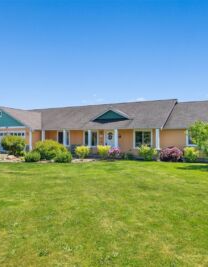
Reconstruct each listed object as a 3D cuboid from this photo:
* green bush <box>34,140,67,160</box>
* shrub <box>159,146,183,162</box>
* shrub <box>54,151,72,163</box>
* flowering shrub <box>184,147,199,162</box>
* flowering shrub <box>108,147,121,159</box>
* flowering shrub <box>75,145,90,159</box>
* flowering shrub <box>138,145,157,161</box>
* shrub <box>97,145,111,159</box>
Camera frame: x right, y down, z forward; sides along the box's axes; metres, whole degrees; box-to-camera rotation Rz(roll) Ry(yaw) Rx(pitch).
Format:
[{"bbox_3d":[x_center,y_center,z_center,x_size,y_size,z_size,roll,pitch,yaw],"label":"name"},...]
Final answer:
[{"bbox_3d":[-4.480,1.420,18.600,2.650,1.680,2.300,0,0,0],"label":"green bush"},{"bbox_3d":[4.996,1.583,16.700,1.700,1.183,1.450,0,0,17],"label":"shrub"},{"bbox_3d":[-3.082,1.756,17.000,1.360,0.835,1.250,0,0,-10],"label":"shrub"},{"bbox_3d":[6.455,1.579,16.400,1.050,1.195,1.000,0,0,21],"label":"flowering shrub"},{"bbox_3d":[0.874,1.637,18.500,0.980,1.060,0.920,0,0,3],"label":"flowering shrub"},{"bbox_3d":[-1.840,1.600,19.200,1.270,1.127,1.200,0,0,-5],"label":"flowering shrub"},{"bbox_3d":[3.385,1.522,17.300,1.400,1.301,1.300,0,0,11],"label":"flowering shrub"},{"bbox_3d":[-0.017,1.577,18.800,1.150,1.176,1.100,0,0,0],"label":"shrub"}]

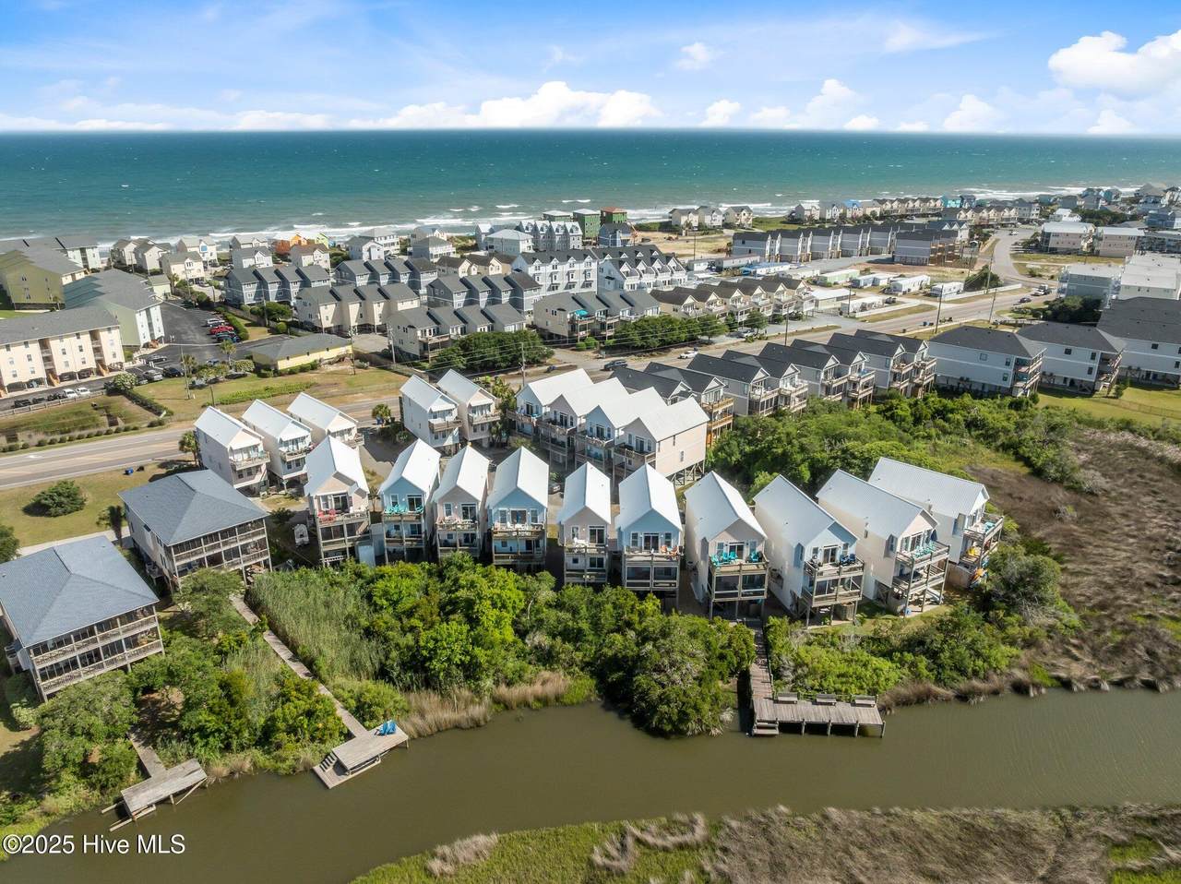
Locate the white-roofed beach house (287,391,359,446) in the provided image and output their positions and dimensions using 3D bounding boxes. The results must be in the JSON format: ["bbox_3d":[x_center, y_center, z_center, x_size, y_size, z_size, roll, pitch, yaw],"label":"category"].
[{"bbox_3d":[-39.162,-0.764,121.372,4.986,10.340,13.885,-18,28,-39],"label":"white-roofed beach house"}]

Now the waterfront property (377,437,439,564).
[{"bbox_3d":[-21.660,7.198,100.142,5.341,10.784,13.933,-1,21,-2],"label":"waterfront property"}]

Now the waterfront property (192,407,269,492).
[{"bbox_3d":[-50.900,1.800,116.700,5.300,10.800,14.000,-18,28,-40],"label":"waterfront property"}]

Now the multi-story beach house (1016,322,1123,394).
[{"bbox_3d":[97.000,-17.800,167.300,19.300,12.100,10.300,17,27,37],"label":"multi-story beach house"}]

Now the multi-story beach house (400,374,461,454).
[{"bbox_3d":[-25.500,-3.850,131.500,5.200,10.900,13.700,-12,24,-30],"label":"multi-story beach house"}]

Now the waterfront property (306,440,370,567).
[{"bbox_3d":[-30.601,7.000,99.954,6.393,11.219,14.802,-7,22,-19],"label":"waterfront property"}]

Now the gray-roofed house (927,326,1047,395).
[{"bbox_3d":[79.300,-16.650,164.400,19.300,12.000,10.400,18,27,38],"label":"gray-roofed house"}]

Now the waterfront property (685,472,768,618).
[{"bbox_3d":[14.784,11.066,90.208,6.393,10.947,14.244,-2,21,-5],"label":"waterfront property"}]

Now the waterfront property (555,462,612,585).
[{"bbox_3d":[-0.381,9.952,93.482,5.341,10.568,14.261,0,21,0],"label":"waterfront property"}]

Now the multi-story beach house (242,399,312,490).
[{"bbox_3d":[-44.688,0.426,118.213,4.986,10.331,13.562,-18,28,-40],"label":"multi-story beach house"}]

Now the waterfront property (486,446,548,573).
[{"bbox_3d":[-8.300,8.600,98.100,6.400,11.600,13.900,-1,21,-2],"label":"waterfront property"}]

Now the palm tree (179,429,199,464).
[{"bbox_3d":[-59.956,0.958,123.273,2.900,5.600,2.900,0,21,0],"label":"palm tree"}]

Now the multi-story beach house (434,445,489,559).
[{"bbox_3d":[-15.159,7.956,98.569,5.341,10.544,14.153,-1,21,-3],"label":"multi-story beach house"}]

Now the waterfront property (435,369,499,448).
[{"bbox_3d":[-19.950,-5.000,134.500,5.250,10.900,13.700,-12,24,-30],"label":"waterfront property"}]

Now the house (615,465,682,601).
[{"bbox_3d":[6.650,10.550,93.200,6.400,11.600,14.000,1,21,1],"label":"house"}]

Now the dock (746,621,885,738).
[{"bbox_3d":[20.841,22.666,80.020,11.500,2.500,15.900,1,21,3],"label":"dock"}]

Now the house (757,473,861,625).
[{"bbox_3d":[23.533,11.394,89.424,6.393,10.964,14.040,-5,22,-14],"label":"house"}]

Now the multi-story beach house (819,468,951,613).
[{"bbox_3d":[32.700,10.870,92.930,6.400,11.500,14.000,-11,24,-27],"label":"multi-story beach house"}]

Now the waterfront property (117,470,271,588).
[{"bbox_3d":[-46.160,9.910,95.700,10.700,10.700,17.700,-19,28,-40],"label":"waterfront property"}]

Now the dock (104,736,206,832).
[{"bbox_3d":[-36.168,26.881,66.166,7.000,1.200,9.400,-19,28,-40],"label":"dock"}]

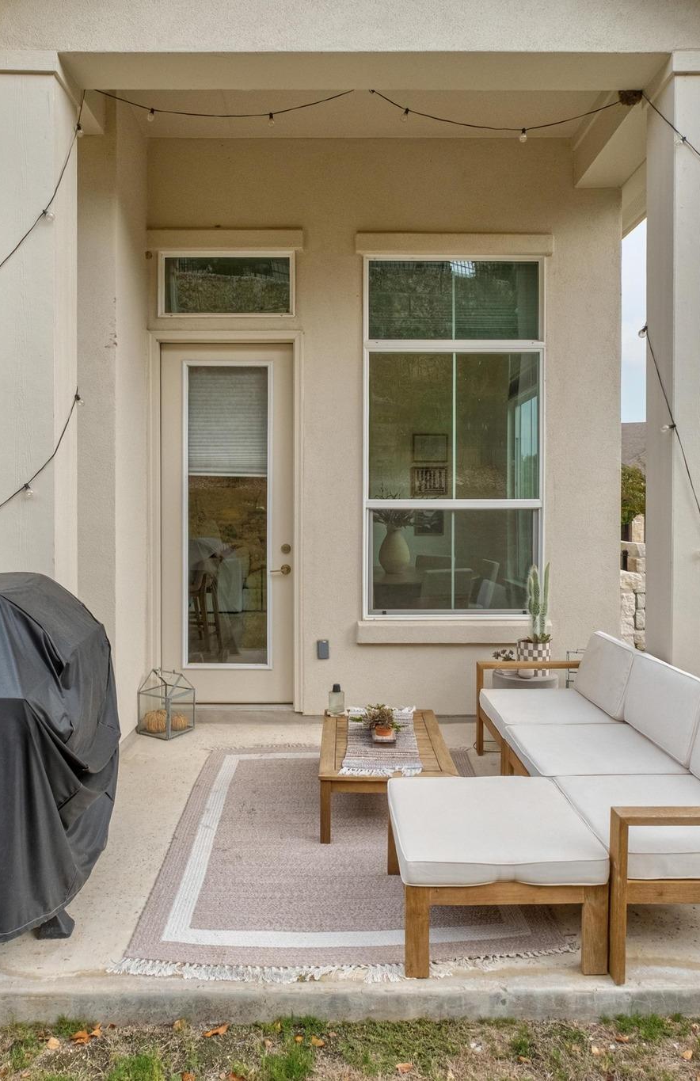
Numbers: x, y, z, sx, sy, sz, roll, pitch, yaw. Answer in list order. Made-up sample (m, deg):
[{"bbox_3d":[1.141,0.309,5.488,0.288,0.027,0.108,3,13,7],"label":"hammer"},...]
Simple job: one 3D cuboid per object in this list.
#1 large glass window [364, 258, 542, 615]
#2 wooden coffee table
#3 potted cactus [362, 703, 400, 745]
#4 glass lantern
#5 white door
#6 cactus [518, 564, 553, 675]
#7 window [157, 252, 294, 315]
[{"bbox_3d":[0.699,-0.690,4.880,1.240,2.450,0.100,0,2,0],"label":"large glass window"},{"bbox_3d":[0.171,1.170,3.660,0.625,0.310,0.940,0,3,0],"label":"wooden coffee table"},{"bbox_3d":[0.166,0.925,3.660,0.200,0.185,0.190,0,3,0],"label":"potted cactus"},{"bbox_3d":[-1.175,1.040,4.650,0.260,0.400,0.260,1,2,41],"label":"glass lantern"},{"bbox_3d":[-0.836,-0.120,4.930,0.930,2.460,0.090,0,2,0],"label":"white door"},{"bbox_3d":[1.177,0.500,4.560,0.220,0.710,0.210,0,3,0],"label":"cactus"},{"bbox_3d":[-0.835,-1.737,4.880,0.910,0.437,0.090,0,1,0],"label":"window"}]

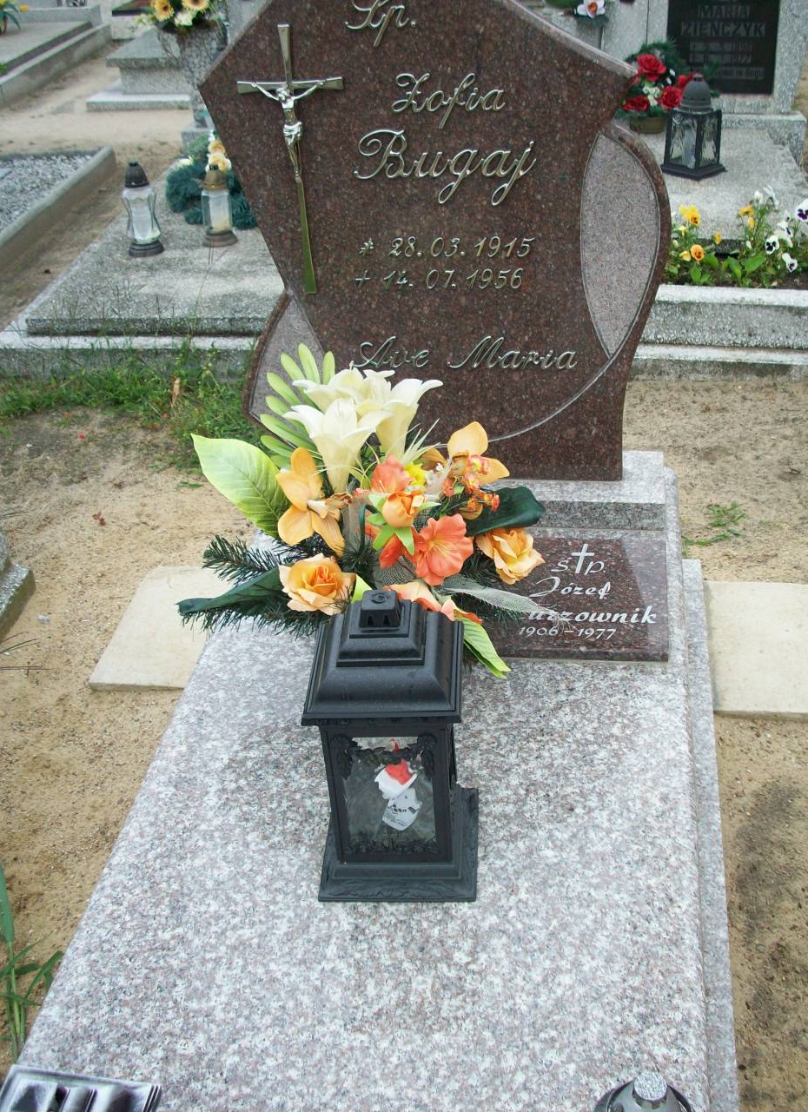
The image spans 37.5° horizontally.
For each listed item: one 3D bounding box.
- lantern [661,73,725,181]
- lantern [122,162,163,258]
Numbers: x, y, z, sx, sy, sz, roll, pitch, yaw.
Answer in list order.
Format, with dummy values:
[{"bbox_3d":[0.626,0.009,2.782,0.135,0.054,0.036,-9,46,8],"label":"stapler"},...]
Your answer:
[{"bbox_3d":[0.924,-1.360,3.743,0.142,0.296,0.142,-24,40,-27],"label":"lantern"},{"bbox_3d":[-0.796,-1.047,3.564,0.122,0.272,0.122,3,35,9],"label":"lantern"}]

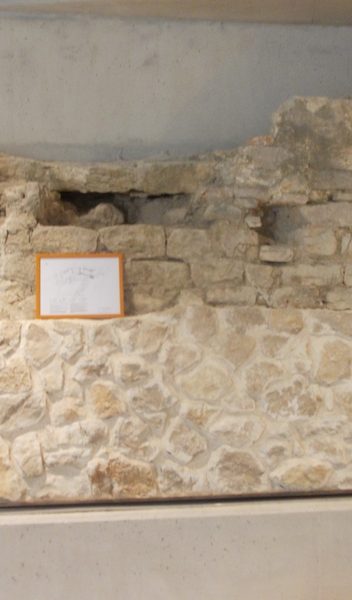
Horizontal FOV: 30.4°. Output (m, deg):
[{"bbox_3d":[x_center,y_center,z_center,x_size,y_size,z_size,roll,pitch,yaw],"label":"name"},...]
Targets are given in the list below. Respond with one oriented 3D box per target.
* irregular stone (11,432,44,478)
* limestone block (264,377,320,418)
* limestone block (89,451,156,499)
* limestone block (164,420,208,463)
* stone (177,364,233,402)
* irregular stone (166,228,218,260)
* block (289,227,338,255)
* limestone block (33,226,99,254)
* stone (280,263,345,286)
[{"bbox_3d":[-0.783,0.812,3.441,0.171,0.237,0.141,0,2,-6],"label":"irregular stone"},{"bbox_3d":[0.549,0.478,3.246,0.282,0.205,0.170,0,-1,-7],"label":"limestone block"},{"bbox_3d":[-0.290,0.936,3.576,0.369,0.257,0.200,-1,3,-4],"label":"limestone block"},{"bbox_3d":[0.053,0.715,3.269,0.214,0.202,0.150,0,-1,-6],"label":"limestone block"},{"bbox_3d":[0.145,0.447,3.549,0.298,0.201,0.171,0,2,-6],"label":"stone"},{"bbox_3d":[0.070,-0.274,3.308,0.261,0.159,0.190,0,-1,-7],"label":"irregular stone"},{"bbox_3d":[0.731,-0.307,3.503,0.253,0.157,0.180,-1,-3,-4],"label":"block"},{"bbox_3d":[-0.610,-0.326,3.587,0.357,0.148,0.200,-1,3,-4],"label":"limestone block"},{"bbox_3d":[0.755,-0.140,3.705,0.352,0.121,0.160,0,2,-6],"label":"stone"}]

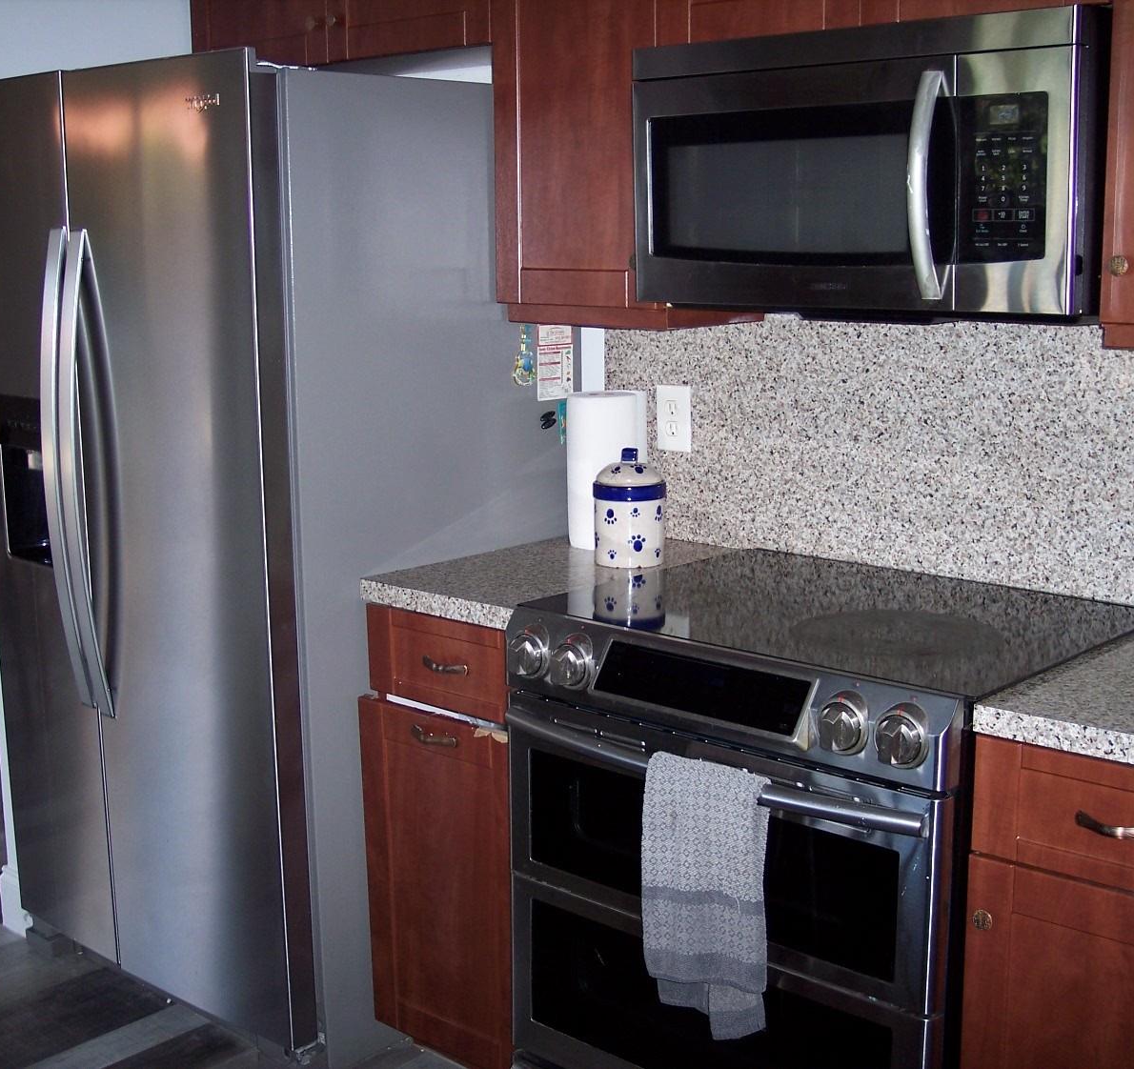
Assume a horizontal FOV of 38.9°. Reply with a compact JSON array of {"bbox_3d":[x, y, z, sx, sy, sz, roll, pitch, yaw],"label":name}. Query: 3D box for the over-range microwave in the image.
[{"bbox_3d":[0.511,-0.549,2.453,0.745,0.410,0.410,9,14,42],"label":"over-range microwave"}]

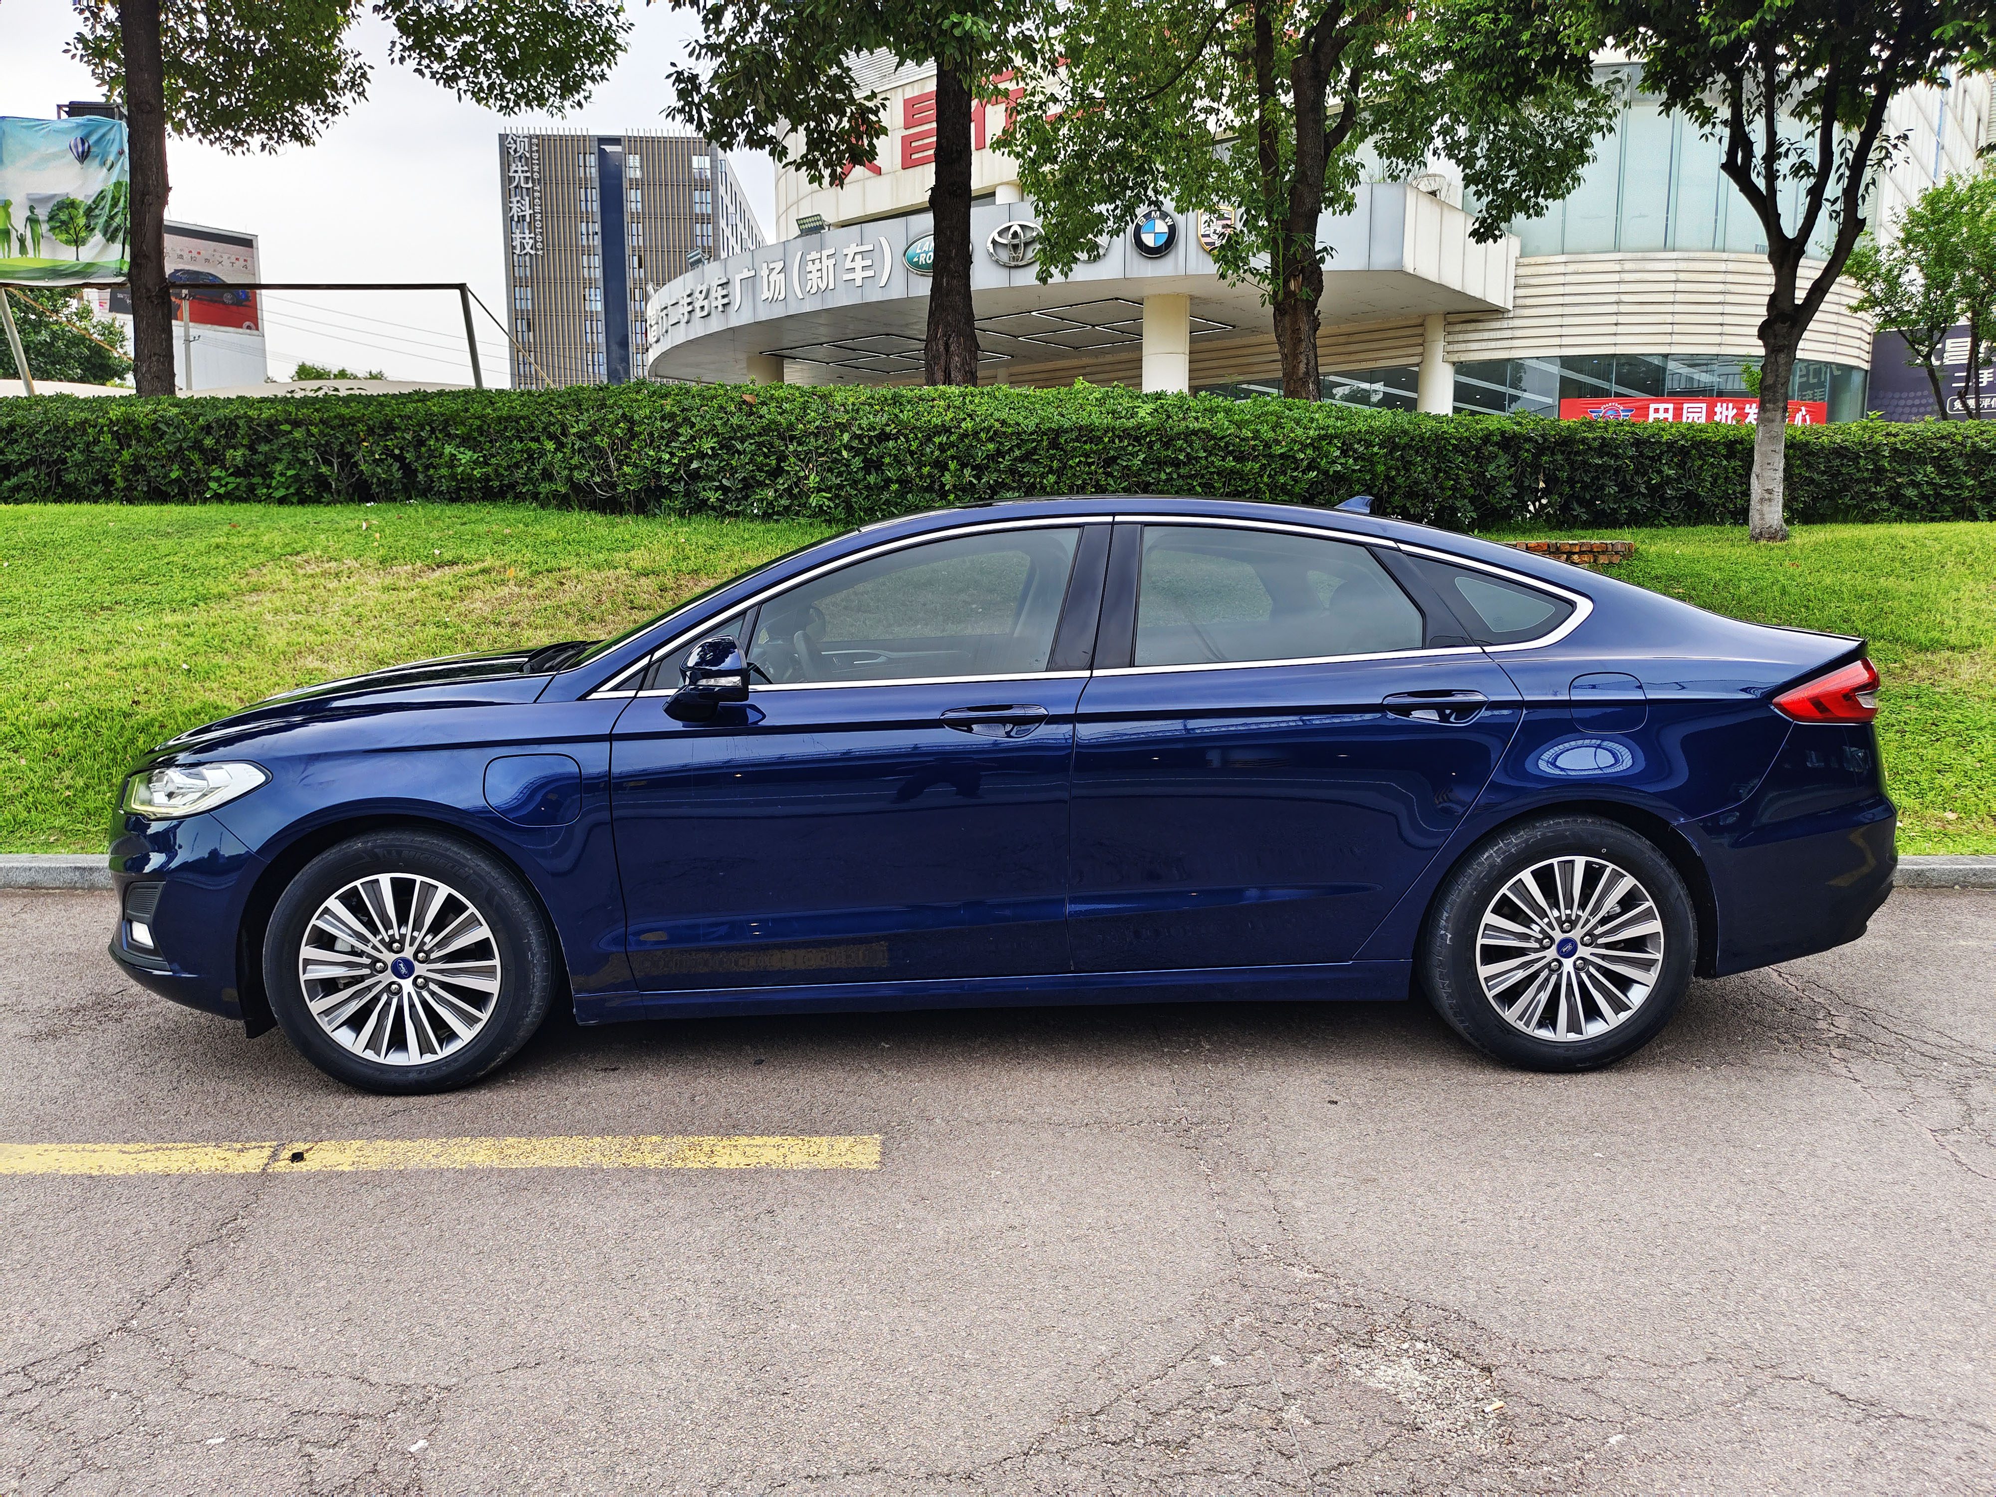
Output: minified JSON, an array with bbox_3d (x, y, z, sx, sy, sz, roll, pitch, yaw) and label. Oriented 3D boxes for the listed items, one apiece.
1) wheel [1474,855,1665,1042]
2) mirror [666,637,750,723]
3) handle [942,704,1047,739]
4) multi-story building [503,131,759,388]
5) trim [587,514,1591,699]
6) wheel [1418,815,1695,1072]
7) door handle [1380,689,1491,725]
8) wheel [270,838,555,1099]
[{"bbox_3d":[1.418,0.485,3.532,0.465,0.465,0.180,-1,8,-3],"label":"wheel"},{"bbox_3d":[-0.670,-0.156,3.188,0.205,0.205,0.210,-1,8,-3],"label":"mirror"},{"bbox_3d":[-0.007,-0.062,3.290,0.255,0.085,0.060,-1,8,-3],"label":"handle"},{"bbox_3d":[-45.333,-48.196,183.961,24.000,48.700,51.700,-1,8,-4],"label":"multi-story building"},{"bbox_3d":[0.246,-0.355,3.429,2.480,0.440,0.260,-1,8,-3],"label":"trim"},{"bbox_3d":[1.417,0.483,3.547,0.655,0.655,0.230,-1,8,-3],"label":"wheel"},{"bbox_3d":[1.057,-0.100,3.338,0.255,0.085,0.060,-1,8,-3],"label":"door handle"},{"bbox_3d":[-1.429,0.515,3.408,0.655,0.655,0.230,-1,8,-3],"label":"wheel"}]

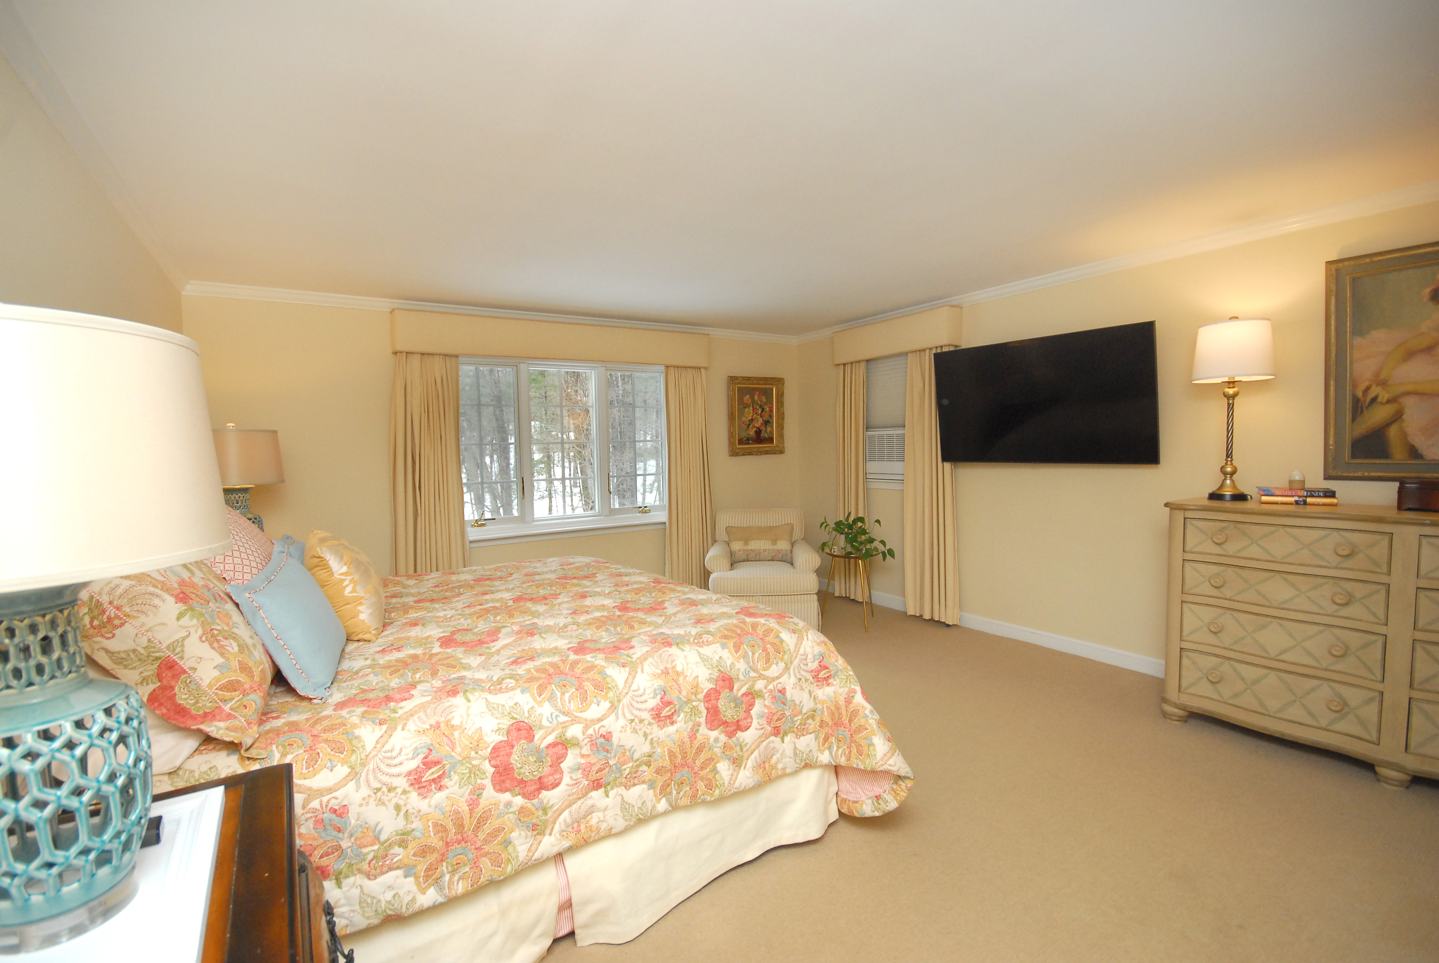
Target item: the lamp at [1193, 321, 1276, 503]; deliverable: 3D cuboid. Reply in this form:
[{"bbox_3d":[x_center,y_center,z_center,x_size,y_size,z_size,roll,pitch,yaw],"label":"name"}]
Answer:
[{"bbox_3d":[2.503,-0.354,2.934,0.310,0.897,0.310,-4,4,-34],"label":"lamp"}]

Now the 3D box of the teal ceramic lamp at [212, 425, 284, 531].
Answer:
[{"bbox_3d":[-2.596,0.088,3.205,0.429,0.787,0.429,-3,4,-30],"label":"teal ceramic lamp"}]

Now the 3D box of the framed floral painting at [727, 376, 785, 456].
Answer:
[{"bbox_3d":[0.353,-0.609,5.605,0.629,0.739,0.050,-3,4,-30],"label":"framed floral painting"}]

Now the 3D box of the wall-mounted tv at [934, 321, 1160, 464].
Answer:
[{"bbox_3d":[2.042,-0.516,3.896,0.055,0.802,1.394,-12,9,-33],"label":"wall-mounted tv"}]

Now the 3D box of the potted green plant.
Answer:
[{"bbox_3d":[1.065,0.432,4.660,0.580,0.370,0.480,-1,4,0],"label":"potted green plant"}]

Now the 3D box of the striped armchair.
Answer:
[{"bbox_3d":[0.342,0.679,4.870,0.890,0.860,0.840,-1,4,2],"label":"striped armchair"}]

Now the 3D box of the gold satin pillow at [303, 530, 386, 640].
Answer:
[{"bbox_3d":[-1.376,0.371,2.204,0.170,0.430,0.430,-30,14,-21],"label":"gold satin pillow"}]

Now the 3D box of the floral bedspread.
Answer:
[{"bbox_3d":[-0.890,0.900,2.540,2.300,0.770,2.150,-4,4,-32],"label":"floral bedspread"}]

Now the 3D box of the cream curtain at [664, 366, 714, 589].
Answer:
[{"bbox_3d":[-0.266,0.025,5.201,0.468,2.133,0.130,-3,4,-30],"label":"cream curtain"}]

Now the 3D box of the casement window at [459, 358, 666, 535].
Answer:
[{"bbox_3d":[-1.179,-0.291,4.775,1.682,1.367,0.120,-3,4,-30],"label":"casement window"}]

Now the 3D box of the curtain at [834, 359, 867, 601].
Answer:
[{"bbox_3d":[1.153,-0.029,5.271,0.130,2.166,0.386,-4,4,-34],"label":"curtain"}]

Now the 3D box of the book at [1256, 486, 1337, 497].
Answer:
[{"bbox_3d":[2.708,0.049,2.822,0.249,0.037,0.160,1,5,38],"label":"book"}]

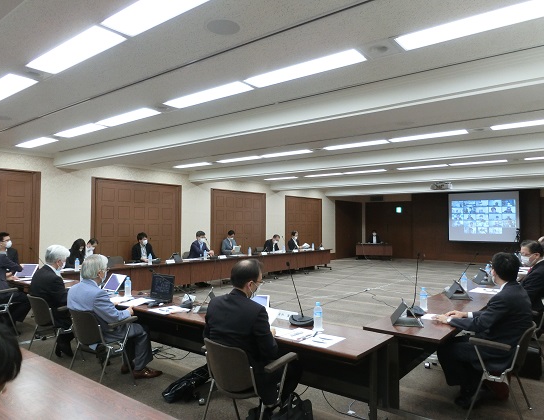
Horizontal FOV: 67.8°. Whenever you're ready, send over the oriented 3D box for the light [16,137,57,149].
[{"bbox_3d":[-4.151,-1.185,7.126,1.210,0.060,0.255,-2,-3,37],"label":"light"}]

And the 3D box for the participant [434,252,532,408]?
[{"bbox_3d":[1.763,1.010,3.414,0.780,1.300,0.500,-2,-3,37],"label":"participant"}]

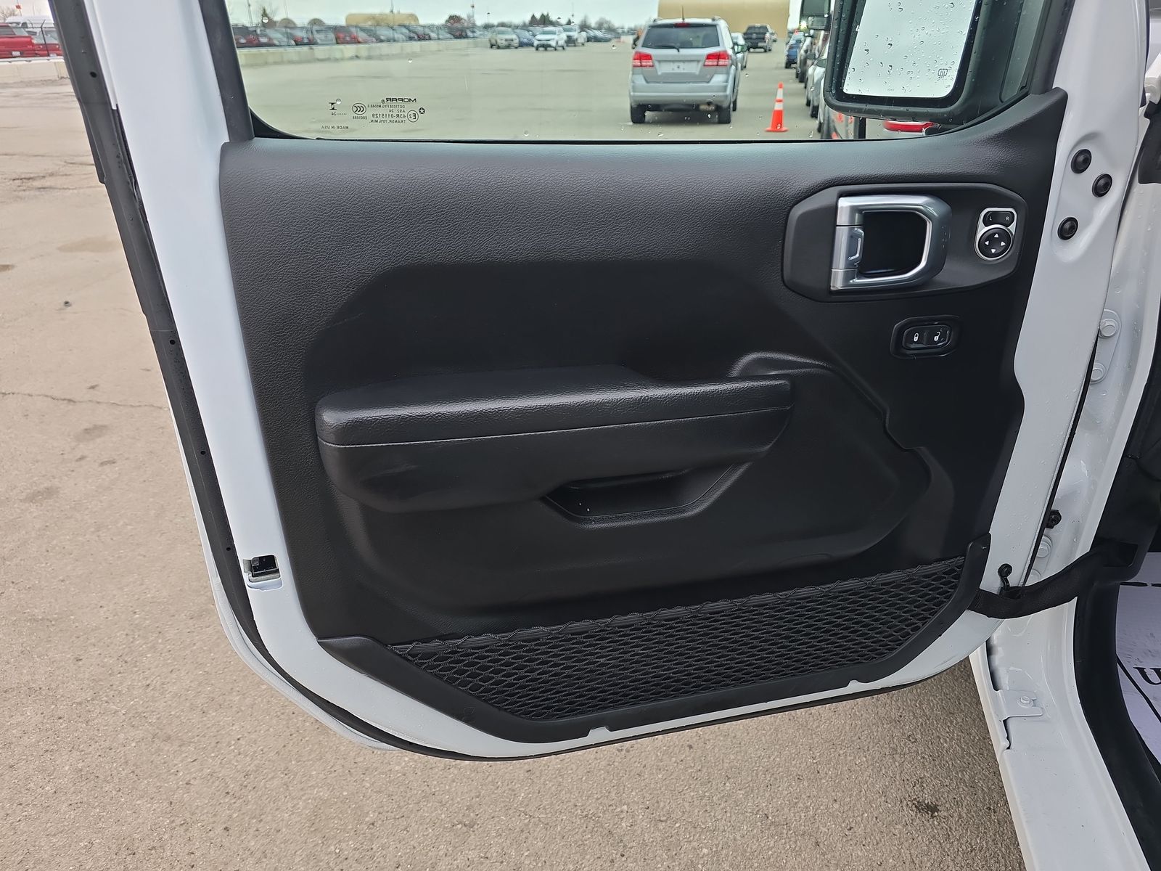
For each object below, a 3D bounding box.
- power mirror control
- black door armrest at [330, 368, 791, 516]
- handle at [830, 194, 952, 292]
[{"bbox_3d":[0.389,-0.188,0.722,0.033,0.048,0.012,2,23,4],"label":"power mirror control"},{"bbox_3d":[-0.018,-0.002,0.759,0.440,0.114,0.082,-5,28,-6],"label":"black door armrest"},{"bbox_3d":[0.286,-0.179,0.715,0.099,0.084,0.030,-5,23,-7],"label":"handle"}]

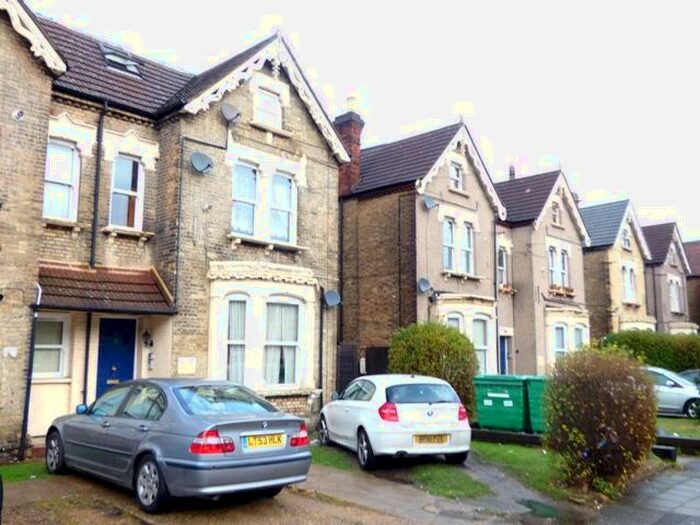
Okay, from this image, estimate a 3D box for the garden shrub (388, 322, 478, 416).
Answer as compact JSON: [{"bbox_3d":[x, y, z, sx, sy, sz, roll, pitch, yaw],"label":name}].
[{"bbox_3d":[2.242,2.945,16.752,2.400,2.620,2.300,0,-8,0],"label":"garden shrub"}]

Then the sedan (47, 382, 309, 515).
[{"bbox_3d":[-2.449,2.199,8.121,1.790,1.420,4.470,8,-11,-44],"label":"sedan"}]

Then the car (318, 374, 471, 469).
[{"bbox_3d":[0.637,2.767,11.370,1.790,1.430,4.240,3,-9,-16],"label":"car"}]

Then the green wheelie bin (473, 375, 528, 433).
[{"bbox_3d":[3.634,3.204,14.181,1.250,1.240,0.900,-8,-11,43],"label":"green wheelie bin"}]

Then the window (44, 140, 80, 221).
[{"bbox_3d":[-5.642,-1.595,12.175,0.130,1.540,0.740,-8,-11,44],"label":"window"}]

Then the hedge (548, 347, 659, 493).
[{"bbox_3d":[3.356,2.063,8.400,1.500,1.860,1.480,-8,-11,43],"label":"hedge"}]

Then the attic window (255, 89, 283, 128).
[{"bbox_3d":[-1.931,-3.597,14.754,0.130,0.830,0.770,-8,-11,44],"label":"attic window"}]

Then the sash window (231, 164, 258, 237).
[{"bbox_3d":[-2.353,-1.405,14.140,0.120,1.610,0.730,-8,-11,43],"label":"sash window"}]

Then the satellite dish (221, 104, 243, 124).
[{"bbox_3d":[-2.601,-3.217,13.630,0.370,0.450,0.460,-8,-11,43],"label":"satellite dish"}]

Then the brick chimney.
[{"bbox_3d":[0.003,-3.968,21.684,0.830,3.400,0.660,-8,-11,44],"label":"brick chimney"}]

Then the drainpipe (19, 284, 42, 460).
[{"bbox_3d":[-5.296,1.820,10.416,0.120,2.800,0.120,-8,-11,44],"label":"drainpipe"}]

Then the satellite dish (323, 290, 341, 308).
[{"bbox_3d":[-0.445,0.891,15.094,0.470,0.450,0.300,7,-11,-41],"label":"satellite dish"}]

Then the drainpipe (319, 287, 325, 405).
[{"bbox_3d":[-0.666,2.280,15.060,0.100,3.350,0.100,-8,-11,44],"label":"drainpipe"}]

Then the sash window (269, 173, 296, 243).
[{"bbox_3d":[-1.545,-1.300,14.994,0.120,1.610,0.780,-8,-11,43],"label":"sash window"}]

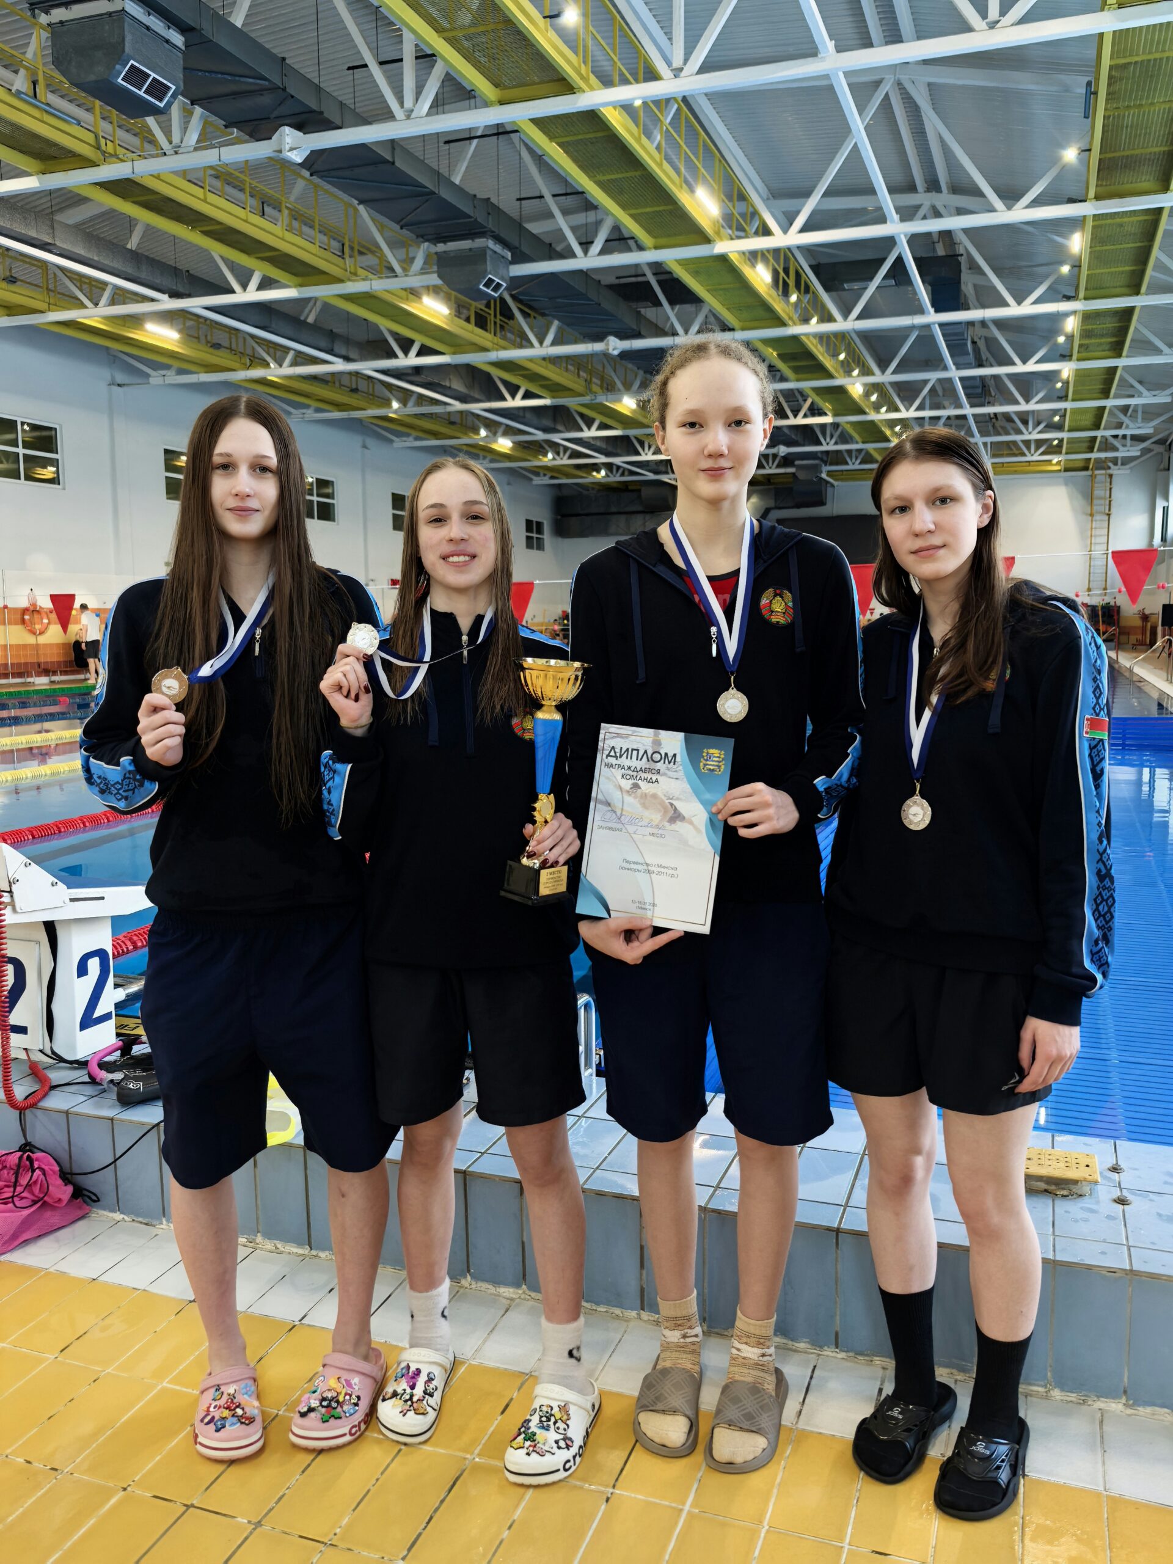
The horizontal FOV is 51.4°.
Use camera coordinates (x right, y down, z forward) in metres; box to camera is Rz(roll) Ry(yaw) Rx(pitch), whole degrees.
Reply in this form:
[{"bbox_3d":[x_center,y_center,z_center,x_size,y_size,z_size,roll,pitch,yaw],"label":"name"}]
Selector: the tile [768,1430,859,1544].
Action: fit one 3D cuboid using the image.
[{"bbox_3d":[0.379,1.143,1.982,0.120,0.010,0.244,2,8,19],"label":"tile"}]

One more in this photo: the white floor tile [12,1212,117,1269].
[{"bbox_3d":[-1.190,1.055,2.795,0.120,0.010,0.237,2,7,19],"label":"white floor tile"}]

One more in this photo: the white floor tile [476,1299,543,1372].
[{"bbox_3d":[-0.127,1.091,2.423,0.120,0.010,0.244,2,8,19],"label":"white floor tile"}]

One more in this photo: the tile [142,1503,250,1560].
[{"bbox_3d":[-0.613,1.177,1.806,0.120,0.010,0.244,2,8,19],"label":"tile"}]

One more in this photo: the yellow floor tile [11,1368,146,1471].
[{"bbox_3d":[-0.883,1.133,2.163,0.120,0.010,0.244,2,8,19],"label":"yellow floor tile"}]

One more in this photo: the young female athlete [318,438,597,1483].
[{"bbox_3d":[-0.184,0.304,2.029,0.460,1.655,0.360,1,8,11],"label":"young female athlete"}]

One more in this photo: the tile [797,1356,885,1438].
[{"bbox_3d":[0.463,1.120,2.224,0.120,0.010,0.237,2,7,19],"label":"tile"}]

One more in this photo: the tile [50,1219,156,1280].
[{"bbox_3d":[-1.070,1.059,2.755,0.120,0.010,0.244,2,8,19],"label":"tile"}]

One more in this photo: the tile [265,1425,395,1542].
[{"bbox_3d":[-0.410,1.151,1.999,0.120,0.010,0.245,2,7,19],"label":"tile"}]

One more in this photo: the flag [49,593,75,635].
[{"bbox_3d":[-4.207,-1.347,9.800,0.255,0.335,0.010,2,8,20],"label":"flag"}]

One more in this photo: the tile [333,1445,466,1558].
[{"bbox_3d":[-0.292,1.155,1.958,0.120,0.010,0.245,2,7,19],"label":"tile"}]

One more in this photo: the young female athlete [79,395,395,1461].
[{"bbox_3d":[-0.557,0.255,2.047,0.530,1.755,0.350,-1,7,-3],"label":"young female athlete"}]

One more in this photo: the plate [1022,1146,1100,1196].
[{"bbox_3d":[0.975,0.806,2.524,0.150,0.036,0.140,2,7,19],"label":"plate"}]

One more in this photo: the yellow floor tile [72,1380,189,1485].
[{"bbox_3d":[-0.764,1.137,2.121,0.120,0.010,0.245,2,7,19],"label":"yellow floor tile"}]

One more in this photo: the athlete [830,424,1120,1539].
[{"bbox_3d":[0.613,0.295,1.960,0.470,1.690,0.340,4,8,28],"label":"athlete"}]

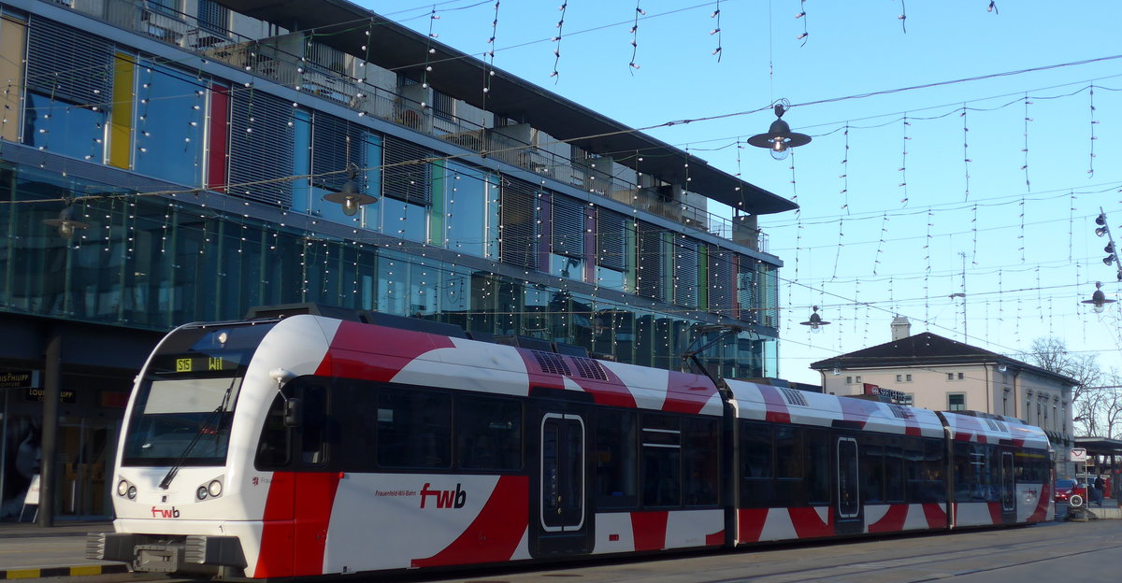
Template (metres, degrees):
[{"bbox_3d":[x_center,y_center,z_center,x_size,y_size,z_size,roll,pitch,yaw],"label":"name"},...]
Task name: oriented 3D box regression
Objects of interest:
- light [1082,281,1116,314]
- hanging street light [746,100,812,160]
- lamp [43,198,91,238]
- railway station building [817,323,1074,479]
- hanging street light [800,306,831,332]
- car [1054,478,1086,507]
[{"bbox_3d":[11.031,0.125,30.617,0.705,0.634,0.705,-4,-9,30],"label":"light"},{"bbox_3d":[2.395,-1.759,16.355,0.705,0.634,0.705,0,-8,0],"label":"hanging street light"},{"bbox_3d":[-7.389,-1.084,22.295,0.705,0.634,0.705,-4,-9,30],"label":"lamp"},{"bbox_3d":[32.631,9.839,123.860,14.500,14.900,27.920,-4,-9,30],"label":"railway station building"},{"bbox_3d":[5.838,0.611,34.161,0.705,0.634,0.705,-4,-9,30],"label":"hanging street light"},{"bbox_3d":[29.745,11.838,88.000,1.770,1.500,4.200,-4,-9,30],"label":"car"}]

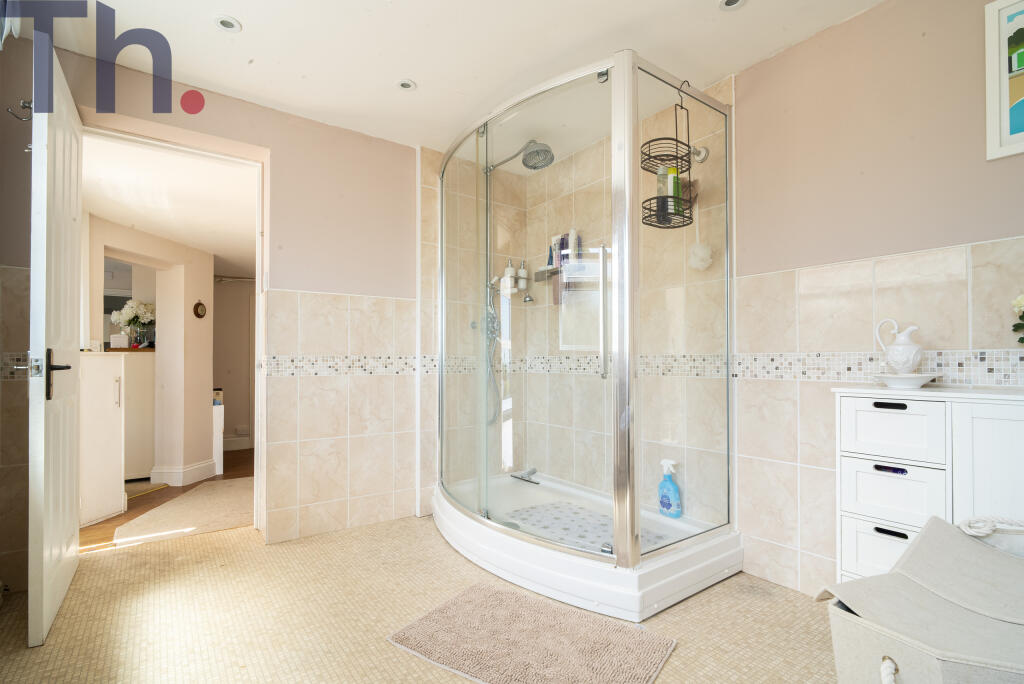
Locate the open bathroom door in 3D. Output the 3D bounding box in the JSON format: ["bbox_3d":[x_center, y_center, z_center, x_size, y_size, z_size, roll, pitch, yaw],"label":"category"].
[{"bbox_3d":[-1.780,-0.013,1.792,0.040,2.022,0.746,0,-1,-37],"label":"open bathroom door"}]

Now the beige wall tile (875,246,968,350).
[{"bbox_3d":[1.335,-0.135,1.492,0.010,0.328,0.235,0,-1,-37],"label":"beige wall tile"}]

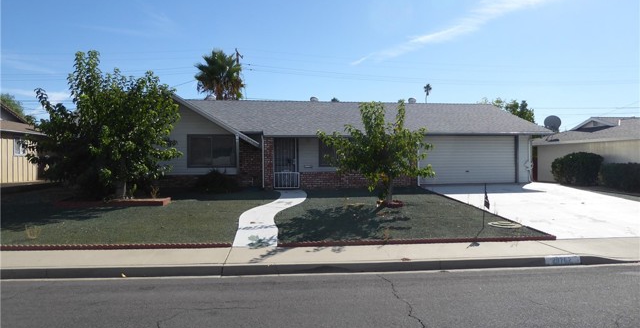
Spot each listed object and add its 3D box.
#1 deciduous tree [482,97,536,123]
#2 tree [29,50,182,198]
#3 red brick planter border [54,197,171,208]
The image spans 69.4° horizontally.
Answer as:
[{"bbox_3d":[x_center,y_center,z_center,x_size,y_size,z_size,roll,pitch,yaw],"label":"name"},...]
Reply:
[{"bbox_3d":[14.900,-2.100,36.000,5.000,6.200,4.800,0,0,-8],"label":"deciduous tree"},{"bbox_3d":[-6.450,-1.170,13.900,4.500,4.400,4.200,0,0,-8],"label":"tree"},{"bbox_3d":[-6.100,1.150,13.800,3.000,0.140,1.200,0,0,-6],"label":"red brick planter border"}]

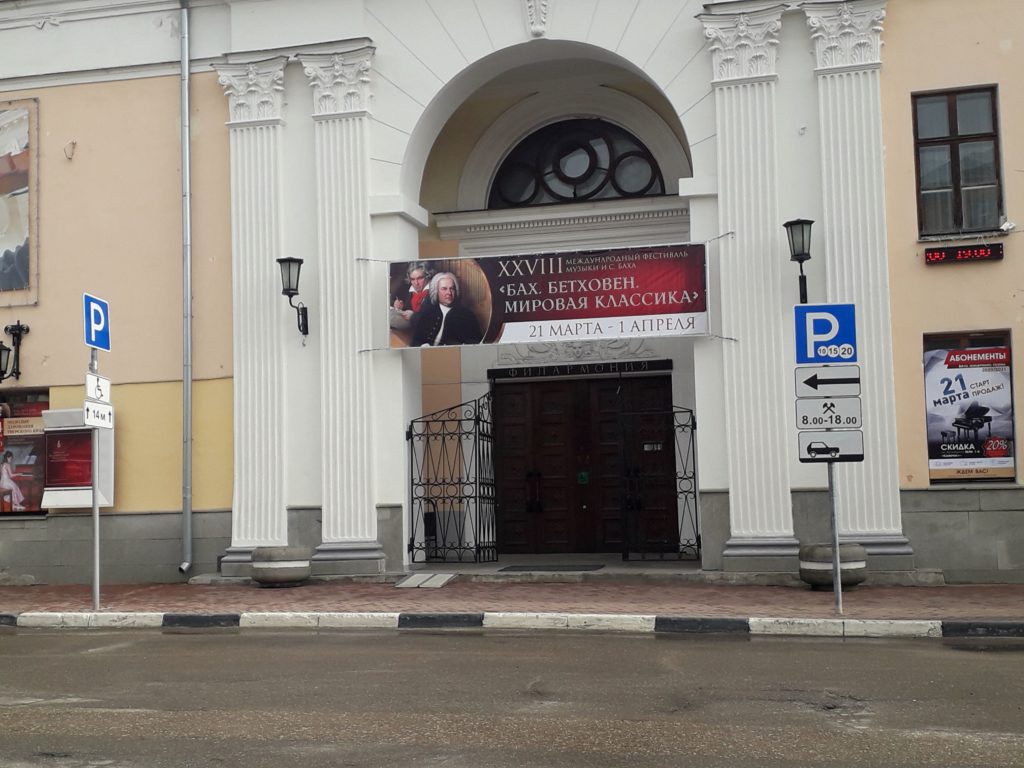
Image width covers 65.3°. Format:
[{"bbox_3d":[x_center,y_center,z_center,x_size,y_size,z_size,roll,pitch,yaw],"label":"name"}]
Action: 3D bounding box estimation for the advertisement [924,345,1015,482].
[{"bbox_3d":[5.876,0.386,10.266,1.030,1.660,0.040,-2,-3,8],"label":"advertisement"}]

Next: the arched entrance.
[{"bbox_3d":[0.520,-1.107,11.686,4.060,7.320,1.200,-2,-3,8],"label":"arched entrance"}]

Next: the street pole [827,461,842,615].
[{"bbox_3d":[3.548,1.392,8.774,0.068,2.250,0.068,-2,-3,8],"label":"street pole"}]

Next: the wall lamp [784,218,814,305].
[{"bbox_3d":[3.755,-1.562,10.377,0.370,1.080,0.480,-3,-3,20],"label":"wall lamp"}]

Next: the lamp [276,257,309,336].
[{"bbox_3d":[-3.079,-1.259,11.349,0.370,1.060,0.480,-2,-3,14],"label":"lamp"}]

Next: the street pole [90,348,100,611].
[{"bbox_3d":[-5.211,1.073,10.011,0.075,3.480,0.075,-2,-3,8],"label":"street pole"}]

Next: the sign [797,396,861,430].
[{"bbox_3d":[3.489,0.314,8.789,0.700,0.345,0.030,-2,-3,8],"label":"sign"}]

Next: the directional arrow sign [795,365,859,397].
[{"bbox_3d":[3.484,-0.028,8.805,0.700,0.345,0.030,-2,-3,8],"label":"directional arrow sign"}]

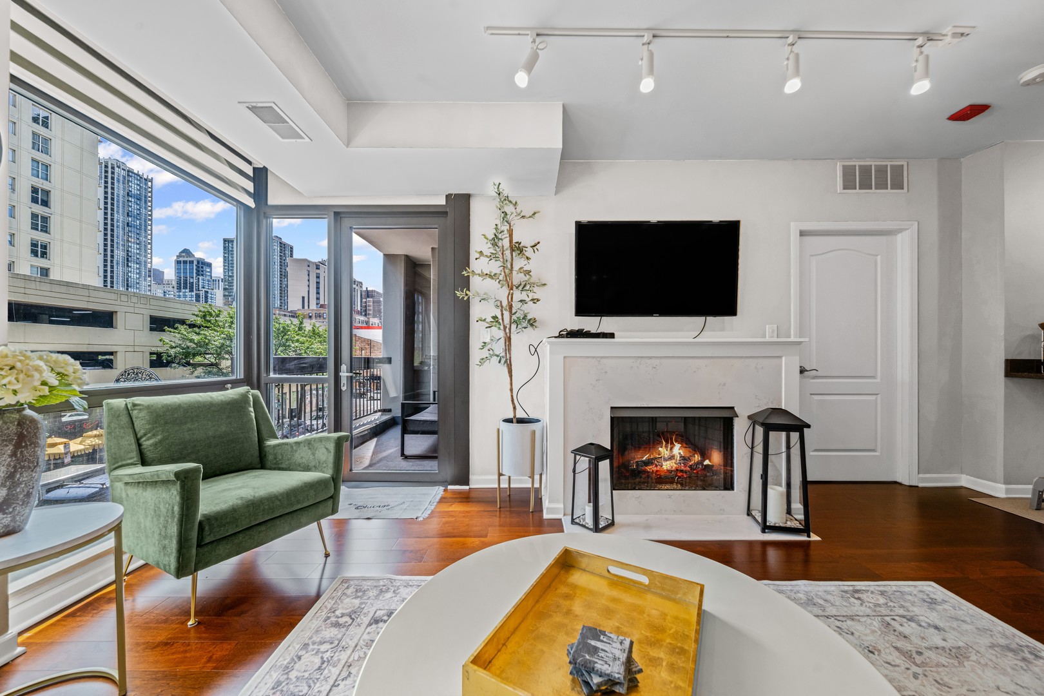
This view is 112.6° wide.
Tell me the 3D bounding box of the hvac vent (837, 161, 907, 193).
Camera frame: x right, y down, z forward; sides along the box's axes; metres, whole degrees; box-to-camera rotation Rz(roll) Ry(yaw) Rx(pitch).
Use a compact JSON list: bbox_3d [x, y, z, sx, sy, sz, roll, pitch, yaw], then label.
[{"bbox_3d":[2.785,-1.360,2.770,0.557,0.250,0.025,0,-1,1],"label":"hvac vent"}]

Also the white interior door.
[{"bbox_3d":[2.670,0.082,2.870,0.860,2.040,0.060,0,-1,1],"label":"white interior door"}]

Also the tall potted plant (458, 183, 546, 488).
[{"bbox_3d":[-0.120,-0.030,2.480,0.620,2.250,0.540,0,-1,0],"label":"tall potted plant"}]

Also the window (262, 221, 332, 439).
[{"bbox_3d":[-1.810,0.005,2.800,0.540,2.120,0.080,0,0,0],"label":"window"}]

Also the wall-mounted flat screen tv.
[{"bbox_3d":[1.022,-0.597,2.655,1.235,0.710,0.060,0,4,0],"label":"wall-mounted flat screen tv"}]

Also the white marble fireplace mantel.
[{"bbox_3d":[0.995,0.527,2.505,1.700,1.170,0.550,0,0,0],"label":"white marble fireplace mantel"}]

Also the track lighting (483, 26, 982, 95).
[{"bbox_3d":[0.985,-1.370,1.675,2.310,0.280,0.130,0,0,-1],"label":"track lighting"}]

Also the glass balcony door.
[{"bbox_3d":[-1.090,0.010,2.860,0.910,2.180,0.080,0,-1,1],"label":"glass balcony door"}]

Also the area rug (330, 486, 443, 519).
[{"bbox_3d":[-1.040,1.106,2.510,0.850,0.012,0.510,0,0,0],"label":"area rug"}]

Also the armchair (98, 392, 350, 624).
[{"bbox_3d":[-1.475,0.687,1.785,0.810,0.850,0.730,0,0,31],"label":"armchair"}]

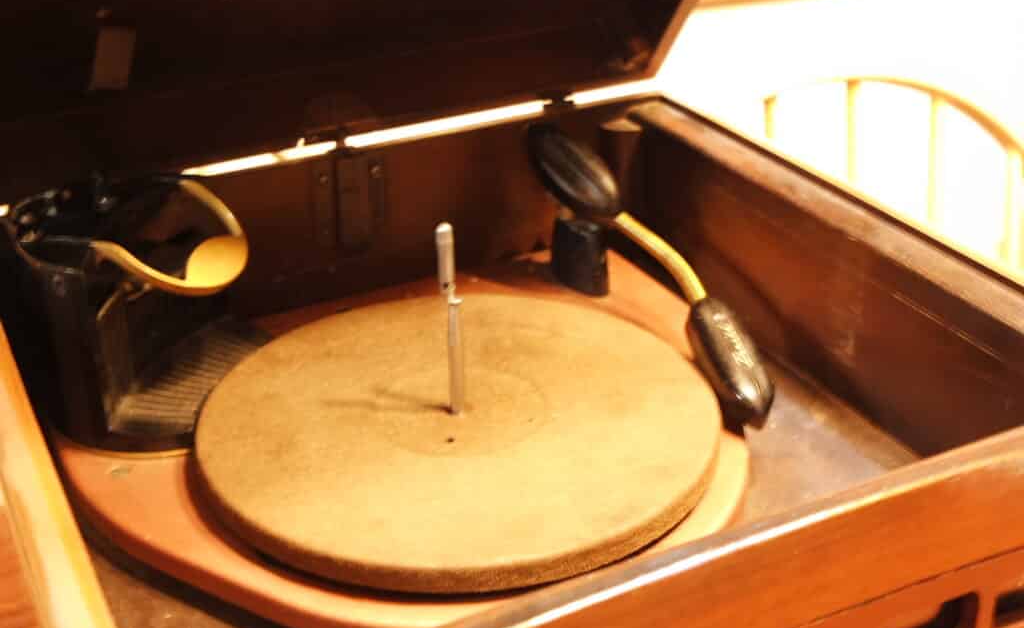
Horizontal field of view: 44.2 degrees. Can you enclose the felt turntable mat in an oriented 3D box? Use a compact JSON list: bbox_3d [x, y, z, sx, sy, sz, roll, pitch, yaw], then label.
[{"bbox_3d":[-0.025,0.050,0.614,0.248,0.012,0.248,-1,27,0],"label":"felt turntable mat"}]

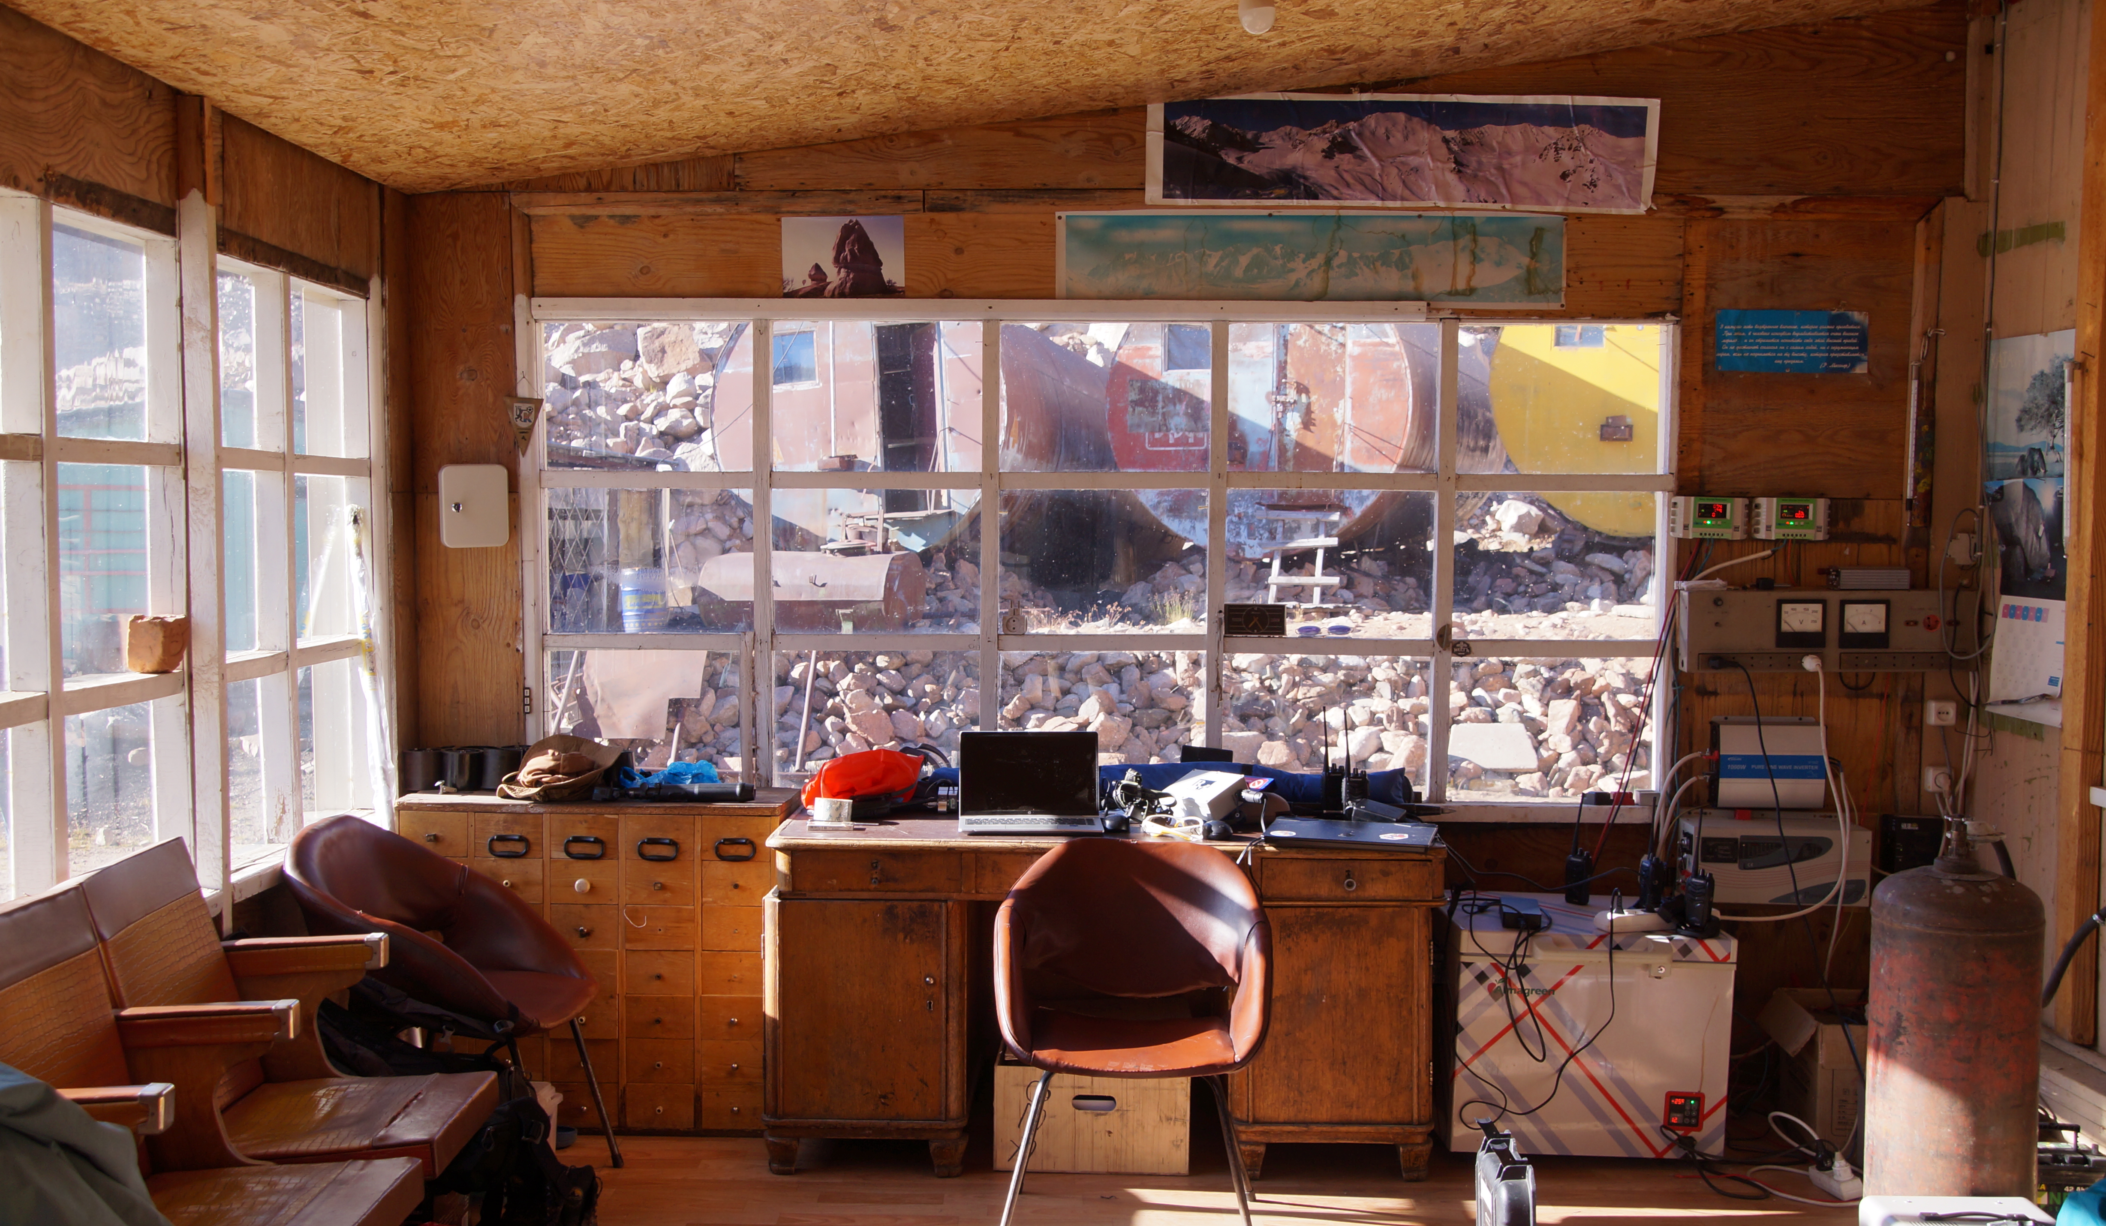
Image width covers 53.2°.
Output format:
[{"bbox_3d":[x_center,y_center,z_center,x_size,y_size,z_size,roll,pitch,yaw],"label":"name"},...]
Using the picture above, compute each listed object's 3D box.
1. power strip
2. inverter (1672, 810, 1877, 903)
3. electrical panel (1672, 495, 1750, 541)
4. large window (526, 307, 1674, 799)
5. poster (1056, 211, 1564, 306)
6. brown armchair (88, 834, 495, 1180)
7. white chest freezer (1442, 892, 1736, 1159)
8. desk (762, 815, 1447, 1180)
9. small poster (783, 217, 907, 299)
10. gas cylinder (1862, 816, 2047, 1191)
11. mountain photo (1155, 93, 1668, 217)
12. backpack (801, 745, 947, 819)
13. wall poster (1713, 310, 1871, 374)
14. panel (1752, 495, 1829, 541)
[{"bbox_3d":[1.784,1.291,4.803,0.058,0.045,0.190,0,3,-11],"label":"power strip"},{"bbox_3d":[1.863,0.640,5.444,0.450,0.205,0.165,0,3,0],"label":"inverter"},{"bbox_3d":[1.700,-0.244,5.454,0.191,0.112,0.055,0,3,0],"label":"electrical panel"},{"bbox_3d":[0.115,-0.141,5.499,2.979,1.302,0.080,0,3,0],"label":"large window"},{"bbox_3d":[0.668,-0.914,5.450,1.310,0.243,0.010,0,3,0],"label":"poster"},{"bbox_3d":[-1.378,0.899,3.924,0.620,0.900,0.580,0,3,1],"label":"brown armchair"},{"bbox_3d":[1.300,1.018,5.256,0.660,0.535,0.490,1,3,4],"label":"white chest freezer"},{"bbox_3d":[0.123,0.894,5.143,1.560,0.785,0.730,0,3,1],"label":"desk"},{"bbox_3d":[-0.543,-0.922,5.459,0.318,0.209,0.010,0,3,0],"label":"small poster"},{"bbox_3d":[1.706,0.871,3.987,0.300,0.980,0.300,0,3,1],"label":"gas cylinder"},{"bbox_3d":[0.892,-1.171,5.366,1.300,0.285,0.012,0,3,1],"label":"mountain photo"},{"bbox_3d":[-0.451,0.406,5.265,0.340,0.170,0.240,1,3,18],"label":"backpack"},{"bbox_3d":[1.914,-0.703,5.452,0.397,0.165,0.010,0,3,0],"label":"wall poster"},{"bbox_3d":[1.906,-0.244,5.453,0.193,0.112,0.055,0,3,0],"label":"panel"}]

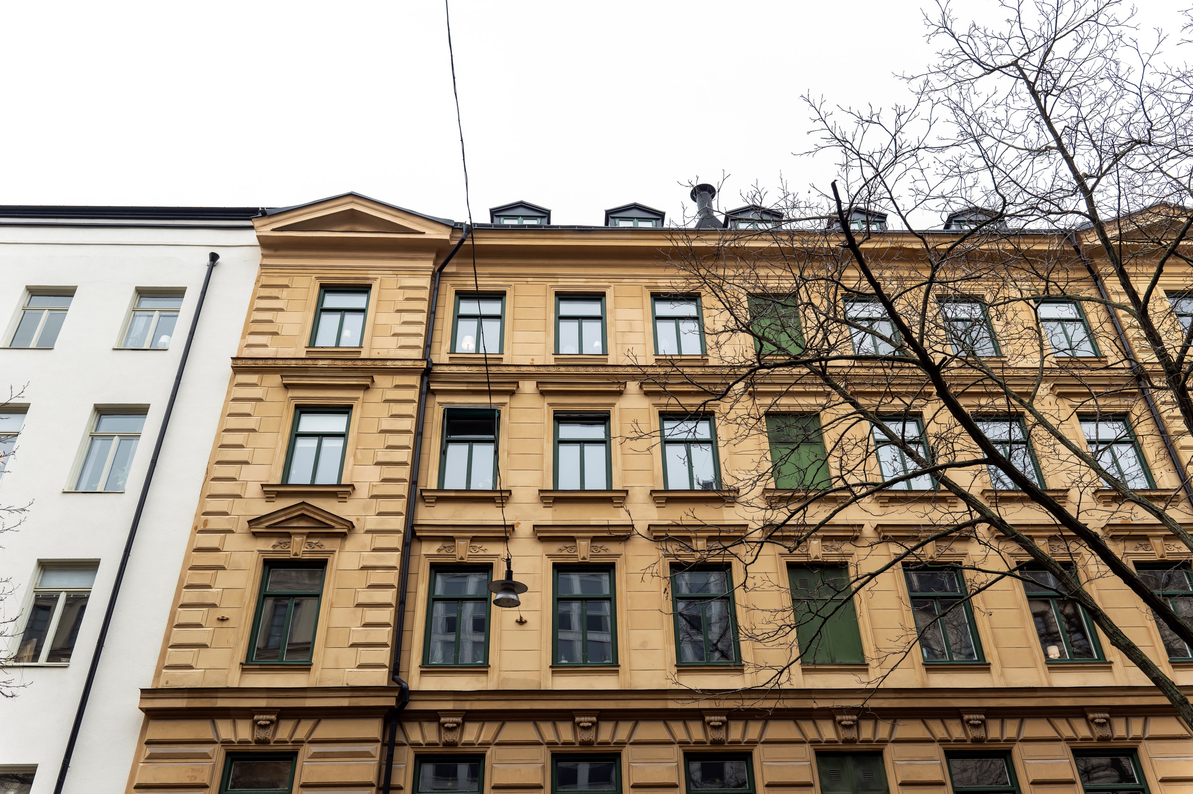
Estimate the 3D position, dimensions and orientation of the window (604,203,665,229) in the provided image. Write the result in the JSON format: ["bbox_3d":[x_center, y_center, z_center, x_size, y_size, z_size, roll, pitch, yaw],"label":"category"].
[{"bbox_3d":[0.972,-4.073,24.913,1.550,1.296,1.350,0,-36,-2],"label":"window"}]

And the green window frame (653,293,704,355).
[{"bbox_3d":[1.924,-1.667,22.550,1.214,1.832,0.150,0,-33,-3],"label":"green window frame"}]

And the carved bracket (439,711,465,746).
[{"bbox_3d":[-2.564,5.909,16.994,0.450,0.540,0.250,0,-33,-3],"label":"carved bracket"}]

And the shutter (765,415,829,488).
[{"bbox_3d":[4.472,1.269,21.270,1.260,2.030,0.160,0,-35,-2],"label":"shutter"}]

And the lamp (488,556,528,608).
[{"bbox_3d":[-1.280,2.661,13.967,0.580,0.699,0.580,0,-33,-3],"label":"lamp"}]

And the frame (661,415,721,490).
[{"bbox_3d":[1.912,1.198,19.854,1.148,1.899,0.150,0,-36,-2],"label":"frame"}]

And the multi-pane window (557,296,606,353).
[{"bbox_3d":[-0.377,-1.722,23.174,1.232,1.939,0.160,0,-35,-2],"label":"multi-pane window"}]

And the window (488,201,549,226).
[{"bbox_3d":[-2.074,-4.426,26.348,1.663,1.350,1.300,0,-35,-2],"label":"window"}]

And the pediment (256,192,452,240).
[{"bbox_3d":[-5.747,-4.179,23.168,4.681,1.485,0.600,0,-33,-3],"label":"pediment"}]

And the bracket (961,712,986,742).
[{"bbox_3d":[6.517,5.714,16.575,0.400,0.473,0.210,0,-36,-2],"label":"bracket"}]

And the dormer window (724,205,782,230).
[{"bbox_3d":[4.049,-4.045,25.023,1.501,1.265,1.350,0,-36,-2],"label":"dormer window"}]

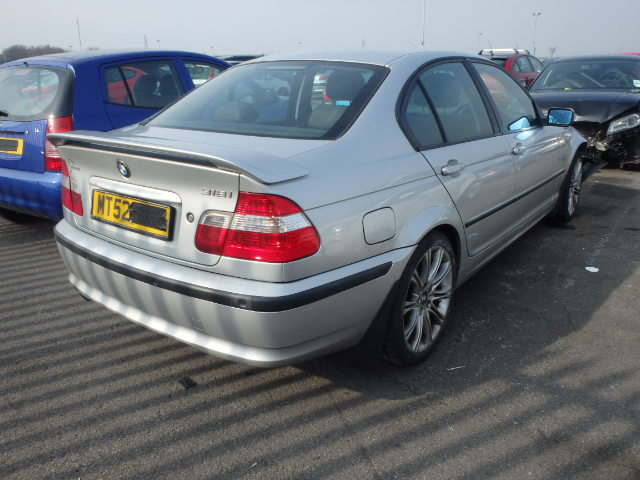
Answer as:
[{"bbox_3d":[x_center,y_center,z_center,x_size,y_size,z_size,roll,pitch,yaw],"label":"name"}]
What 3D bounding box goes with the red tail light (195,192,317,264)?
[{"bbox_3d":[-0.208,-0.055,1.757,0.400,0.225,0.235,13,23,36],"label":"red tail light"}]

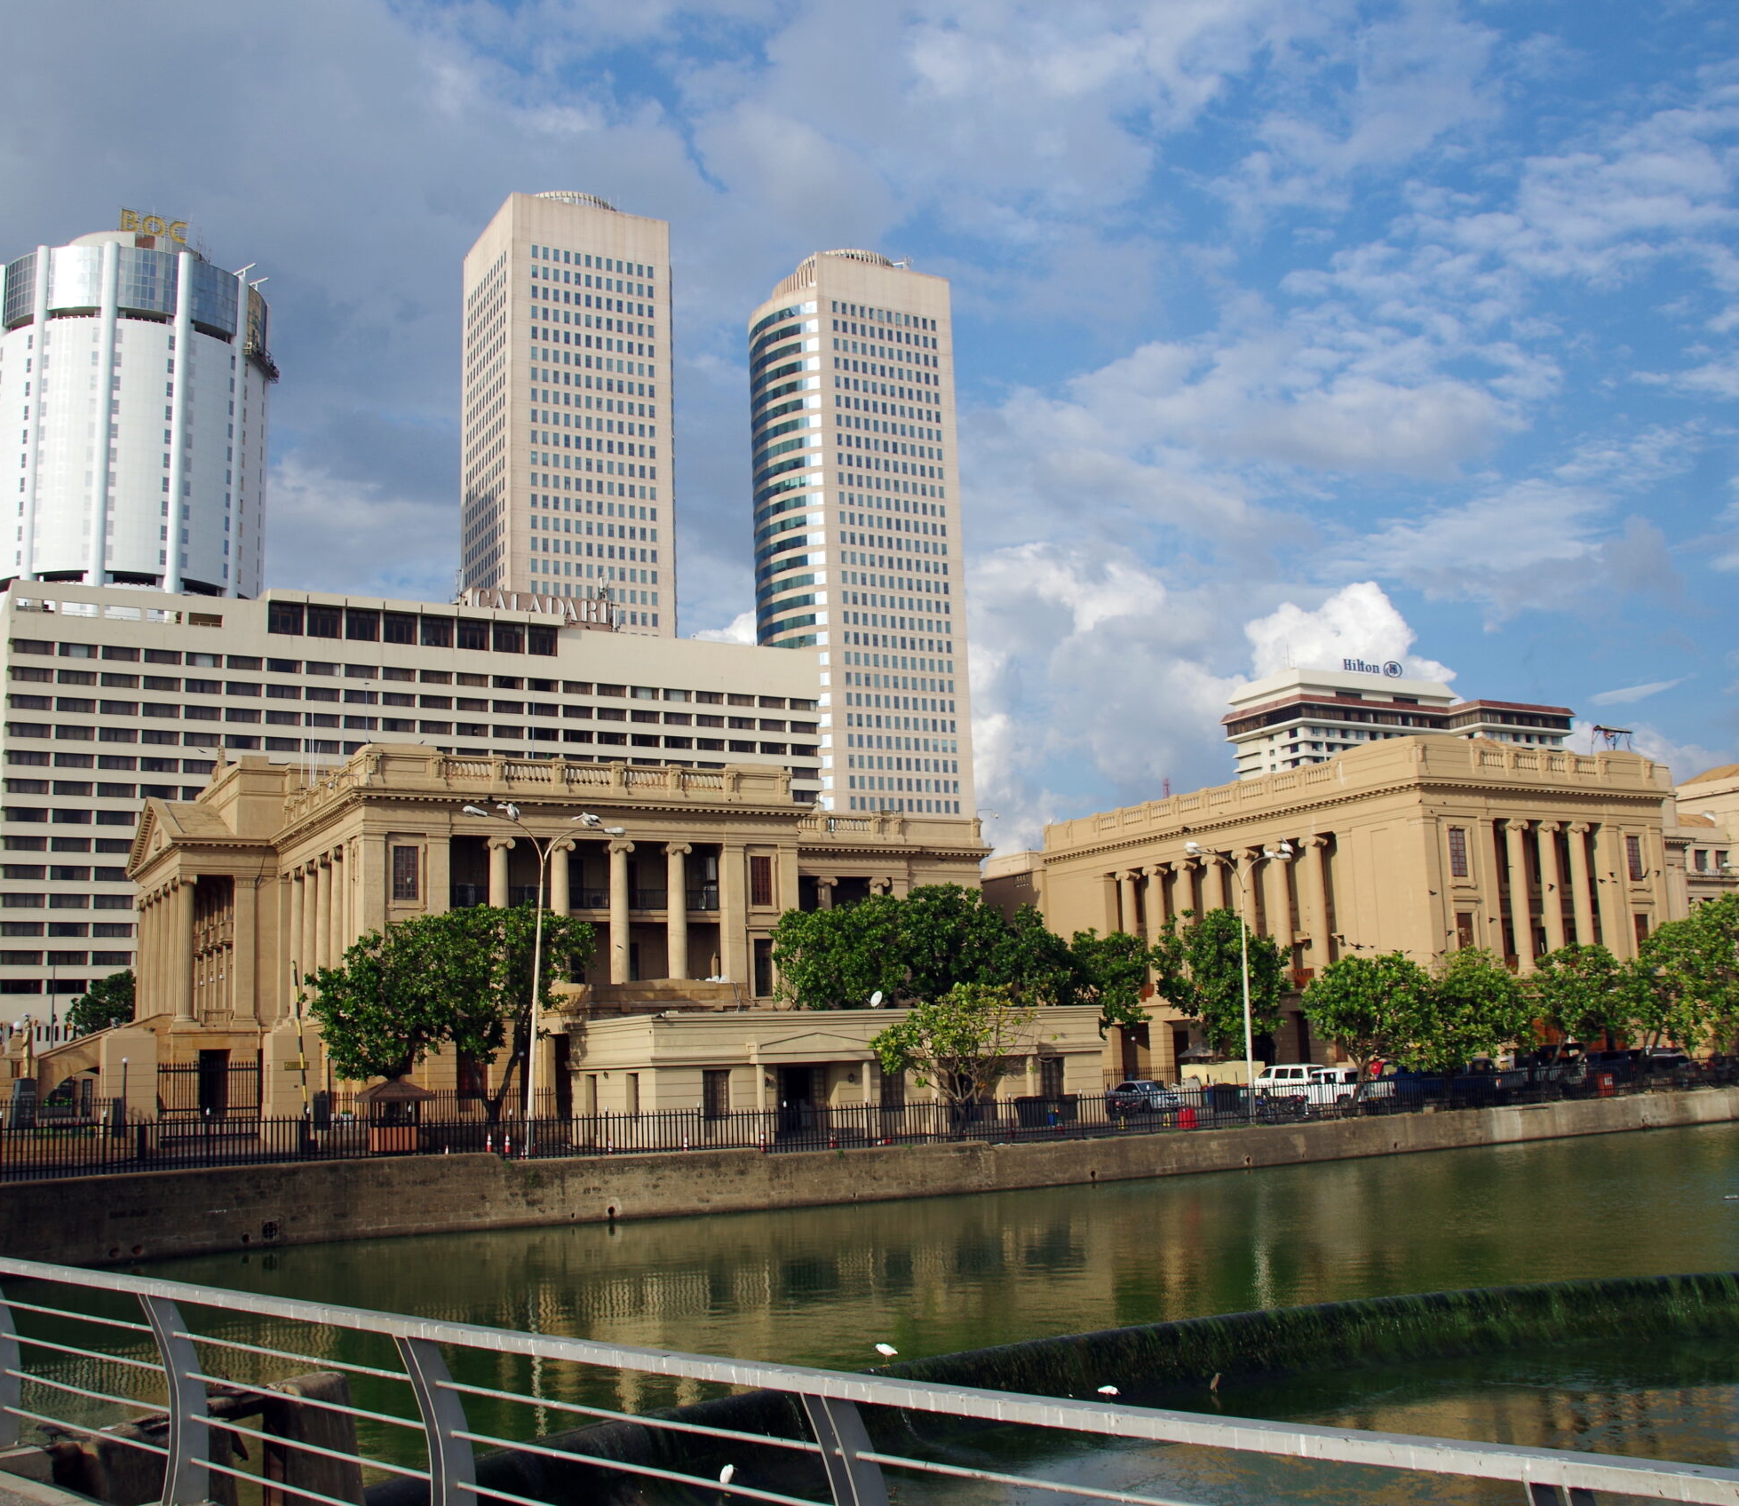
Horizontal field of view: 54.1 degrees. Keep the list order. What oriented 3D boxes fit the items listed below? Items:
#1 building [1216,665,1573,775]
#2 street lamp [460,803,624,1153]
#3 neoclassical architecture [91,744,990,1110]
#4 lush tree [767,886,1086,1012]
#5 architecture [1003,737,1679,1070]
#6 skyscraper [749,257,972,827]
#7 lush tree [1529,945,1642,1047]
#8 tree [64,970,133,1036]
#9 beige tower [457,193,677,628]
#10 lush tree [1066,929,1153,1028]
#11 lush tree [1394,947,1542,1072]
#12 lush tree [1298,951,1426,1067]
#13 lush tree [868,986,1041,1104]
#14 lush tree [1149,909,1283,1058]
[{"bbox_3d":[116.330,23.530,364.440,72.000,78.000,32.500,4,-11,-29],"label":"building"},{"bbox_3d":[-10.306,7.188,53.949,5.200,10.800,0.600,4,-11,-29],"label":"street lamp"},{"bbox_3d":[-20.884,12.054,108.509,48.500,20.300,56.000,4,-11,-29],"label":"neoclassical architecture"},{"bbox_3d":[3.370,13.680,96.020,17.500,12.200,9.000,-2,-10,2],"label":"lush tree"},{"bbox_3d":[32.940,12.900,120.110,23.900,20.000,39.100,4,-11,-29],"label":"architecture"},{"bbox_3d":[-4.710,-18.680,316.320,35.500,153.000,28.600,4,-11,-29],"label":"skyscraper"},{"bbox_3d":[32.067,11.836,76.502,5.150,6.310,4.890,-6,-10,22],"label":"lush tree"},{"bbox_3d":[-58.350,21.694,129.526,6.410,10.190,6.090,2,-11,-24],"label":"tree"},{"bbox_3d":[-50.030,-21.000,293.910,32.600,153.000,28.700,4,-11,-29],"label":"beige tower"},{"bbox_3d":[13.090,14.320,93.010,5.300,9.200,5.300,-3,-10,7],"label":"lush tree"},{"bbox_3d":[25.279,11.367,72.091,6.030,6.220,5.730,-5,-10,19],"label":"lush tree"},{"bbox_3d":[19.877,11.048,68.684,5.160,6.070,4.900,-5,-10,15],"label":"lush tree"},{"bbox_3d":[3.048,10.404,58.280,5.850,5.010,5.260,-2,-10,3],"label":"lush tree"},{"bbox_3d":[18.110,12.910,87.230,7.200,9.600,7.000,-4,-10,11],"label":"lush tree"}]

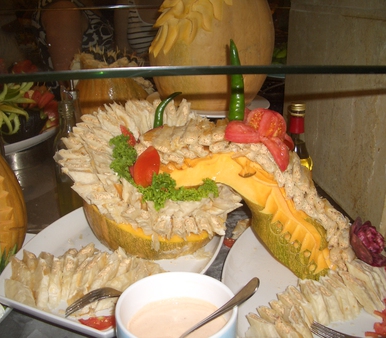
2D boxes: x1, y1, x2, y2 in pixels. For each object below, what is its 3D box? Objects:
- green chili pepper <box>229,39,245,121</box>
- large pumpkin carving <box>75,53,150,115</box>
[{"bbox_3d":[0.076,-0.158,0.818,0.028,0.152,0.027,-6,22,0],"label":"green chili pepper"},{"bbox_3d":[-0.251,-0.253,1.420,0.255,0.235,0.250,-1,22,0],"label":"large pumpkin carving"}]

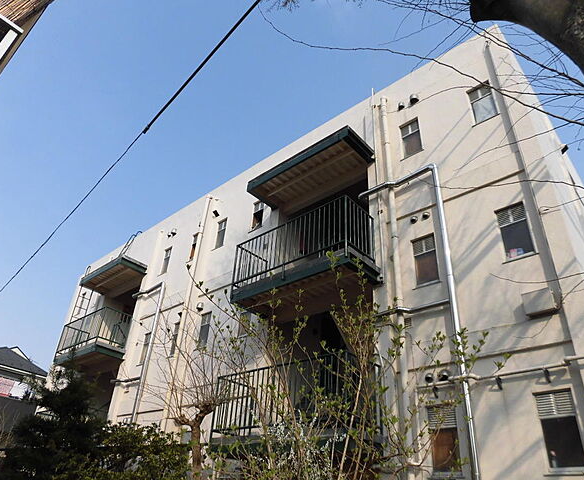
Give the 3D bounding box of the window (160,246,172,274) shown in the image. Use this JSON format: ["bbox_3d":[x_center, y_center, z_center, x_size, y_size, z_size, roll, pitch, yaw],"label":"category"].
[{"bbox_3d":[-4.013,0.687,14.309,0.403,0.951,0.130,-23,-40,37],"label":"window"}]

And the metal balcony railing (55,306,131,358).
[{"bbox_3d":[-6.523,3.189,14.544,2.885,1.071,0.913,-23,-40,37],"label":"metal balcony railing"}]

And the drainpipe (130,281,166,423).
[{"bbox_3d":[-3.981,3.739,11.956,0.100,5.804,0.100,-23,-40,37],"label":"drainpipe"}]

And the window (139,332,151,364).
[{"bbox_3d":[-3.929,2.967,12.003,0.406,0.884,0.102,-23,-42,36],"label":"window"}]

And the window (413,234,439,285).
[{"bbox_3d":[2.299,0.344,7.608,0.403,0.951,0.130,-23,-40,37],"label":"window"}]

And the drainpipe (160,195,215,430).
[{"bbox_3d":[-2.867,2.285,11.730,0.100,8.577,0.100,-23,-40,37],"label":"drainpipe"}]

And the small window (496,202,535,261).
[{"bbox_3d":[3.246,-0.095,6.439,0.406,0.884,0.102,-23,-42,36],"label":"small window"}]

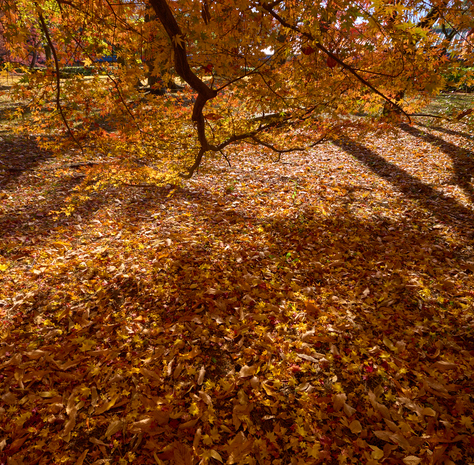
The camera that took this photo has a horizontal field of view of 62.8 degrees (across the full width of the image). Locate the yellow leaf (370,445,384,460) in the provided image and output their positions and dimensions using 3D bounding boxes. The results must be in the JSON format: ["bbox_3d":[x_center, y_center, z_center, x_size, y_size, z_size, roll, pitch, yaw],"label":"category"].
[{"bbox_3d":[0.586,0.924,1.631,0.055,0.020,0.075,-8,25,-16],"label":"yellow leaf"}]

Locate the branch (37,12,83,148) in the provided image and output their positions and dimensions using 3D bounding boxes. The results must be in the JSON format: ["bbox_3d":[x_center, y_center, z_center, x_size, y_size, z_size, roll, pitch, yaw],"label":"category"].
[{"bbox_3d":[-1.074,-0.914,2.350,0.180,0.800,0.220,-10,26,-21],"label":"branch"}]

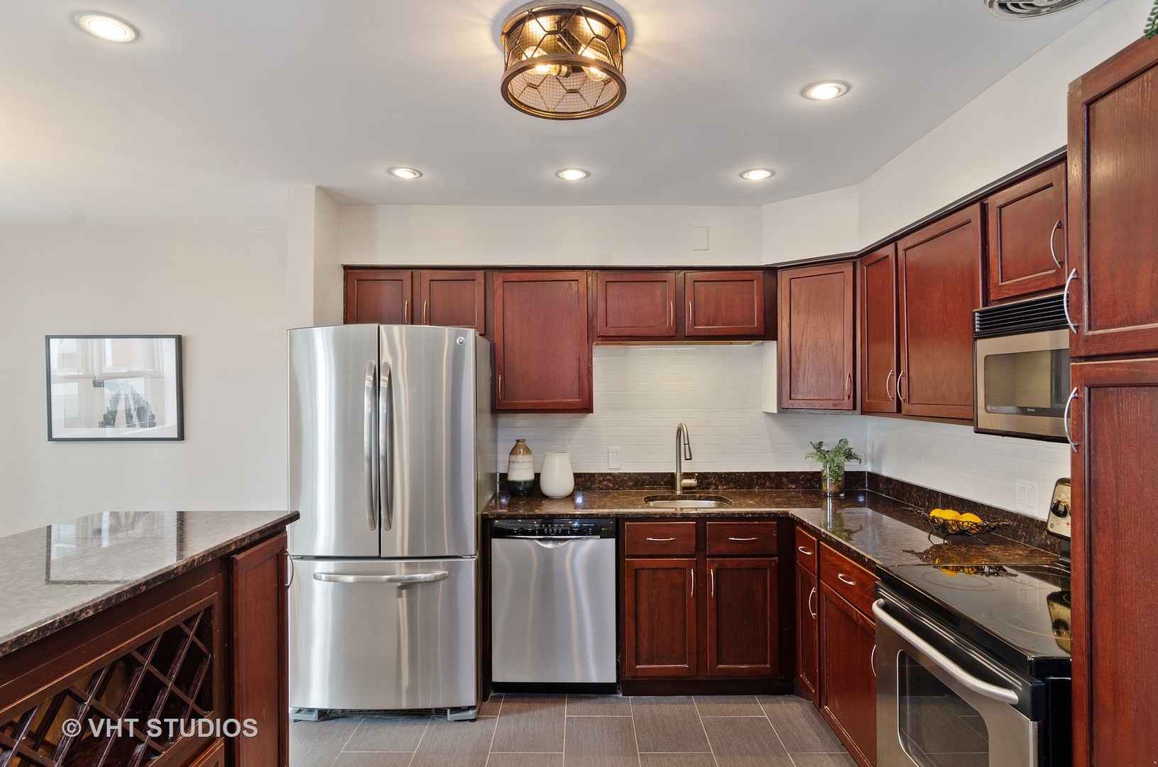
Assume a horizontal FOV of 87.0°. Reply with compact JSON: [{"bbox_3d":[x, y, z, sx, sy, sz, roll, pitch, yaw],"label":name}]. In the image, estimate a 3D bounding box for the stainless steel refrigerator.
[{"bbox_3d":[-0.865,0.640,3.006,0.837,1.765,0.810,0,-1,0],"label":"stainless steel refrigerator"}]

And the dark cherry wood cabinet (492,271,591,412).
[{"bbox_3d":[-0.190,-0.224,3.382,0.535,0.760,0.325,0,-1,0],"label":"dark cherry wood cabinet"}]

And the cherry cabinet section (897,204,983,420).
[{"bbox_3d":[1.505,-0.240,2.301,0.336,0.768,0.547,0,-1,0],"label":"cherry cabinet section"}]

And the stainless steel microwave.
[{"bbox_3d":[1.475,-0.047,1.638,0.373,0.402,0.740,0,-1,0],"label":"stainless steel microwave"}]

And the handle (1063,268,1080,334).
[{"bbox_3d":[1.006,-0.168,1.246,0.030,0.132,0.013,0,-1,0],"label":"handle"}]

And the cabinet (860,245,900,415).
[{"bbox_3d":[1.502,-0.235,2.723,0.330,0.760,0.365,0,-1,0],"label":"cabinet"}]

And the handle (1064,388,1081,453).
[{"bbox_3d":[1.006,0.075,1.245,0.030,0.132,0.013,0,-1,0],"label":"handle"}]

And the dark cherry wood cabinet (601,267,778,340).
[{"bbox_3d":[0.562,-0.418,3.377,0.960,0.375,0.325,0,-1,0],"label":"dark cherry wood cabinet"}]

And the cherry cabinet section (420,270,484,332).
[{"bbox_3d":[-0.668,-0.415,3.388,0.363,0.371,0.335,0,-1,0],"label":"cherry cabinet section"}]

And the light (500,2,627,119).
[{"bbox_3d":[-0.042,-0.865,1.659,0.340,0.145,0.340,0,-1,0],"label":"light"}]

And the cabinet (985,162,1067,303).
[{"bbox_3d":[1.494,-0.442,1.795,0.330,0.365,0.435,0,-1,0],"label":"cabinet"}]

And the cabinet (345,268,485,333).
[{"bbox_3d":[-0.860,-0.416,3.389,0.765,0.375,0.325,0,-1,0],"label":"cabinet"}]

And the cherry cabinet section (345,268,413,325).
[{"bbox_3d":[-1.053,-0.415,3.389,0.368,0.371,0.335,0,-1,0],"label":"cherry cabinet section"}]

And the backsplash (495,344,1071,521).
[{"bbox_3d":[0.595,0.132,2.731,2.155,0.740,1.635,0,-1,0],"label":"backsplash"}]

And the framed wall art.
[{"bbox_3d":[-2.713,0.026,3.568,0.796,0.616,0.030,0,-1,0],"label":"framed wall art"}]

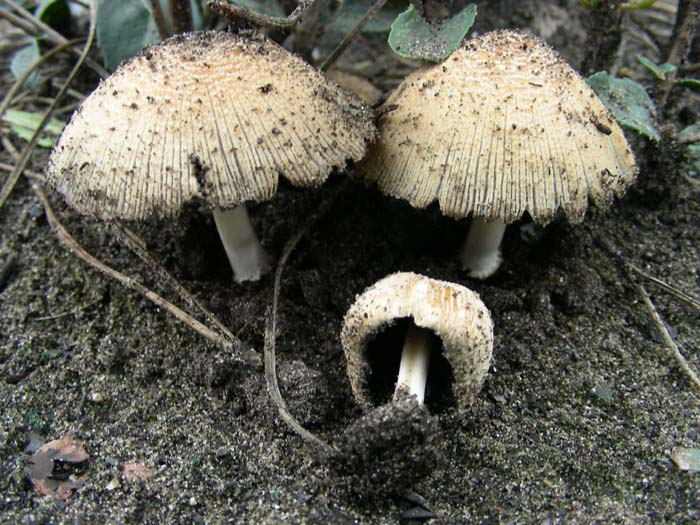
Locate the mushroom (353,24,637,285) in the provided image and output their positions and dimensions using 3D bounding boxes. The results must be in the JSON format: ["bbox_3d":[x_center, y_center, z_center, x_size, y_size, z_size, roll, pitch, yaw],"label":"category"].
[{"bbox_3d":[0.035,-0.023,0.176,0.058,0.058,0.058,0,30,0],"label":"mushroom"}]

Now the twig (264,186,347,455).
[{"bbox_3d":[-0.009,0.006,0.173,0.016,0.010,0.105,0,30,0],"label":"twig"}]

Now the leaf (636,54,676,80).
[{"bbox_3d":[0.096,-0.061,0.240,0.013,0.004,0.011,0,60,0],"label":"leaf"}]

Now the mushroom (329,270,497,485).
[{"bbox_3d":[0.010,0.018,0.132,0.028,0.034,0.028,0,30,0],"label":"mushroom"}]

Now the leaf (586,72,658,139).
[{"bbox_3d":[0.069,-0.040,0.198,0.020,0.005,0.021,-17,63,10],"label":"leaf"}]

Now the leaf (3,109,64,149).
[{"bbox_3d":[-0.108,-0.046,0.262,0.021,0.004,0.014,11,46,11],"label":"leaf"}]

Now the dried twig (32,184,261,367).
[{"bbox_3d":[-0.055,-0.001,0.187,0.014,0.008,0.113,-24,38,-35],"label":"dried twig"}]

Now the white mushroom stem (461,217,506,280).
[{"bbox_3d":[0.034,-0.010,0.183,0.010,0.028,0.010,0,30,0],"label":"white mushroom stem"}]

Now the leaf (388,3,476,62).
[{"bbox_3d":[0.020,-0.056,0.187,0.021,0.005,0.018,0,65,0],"label":"leaf"}]

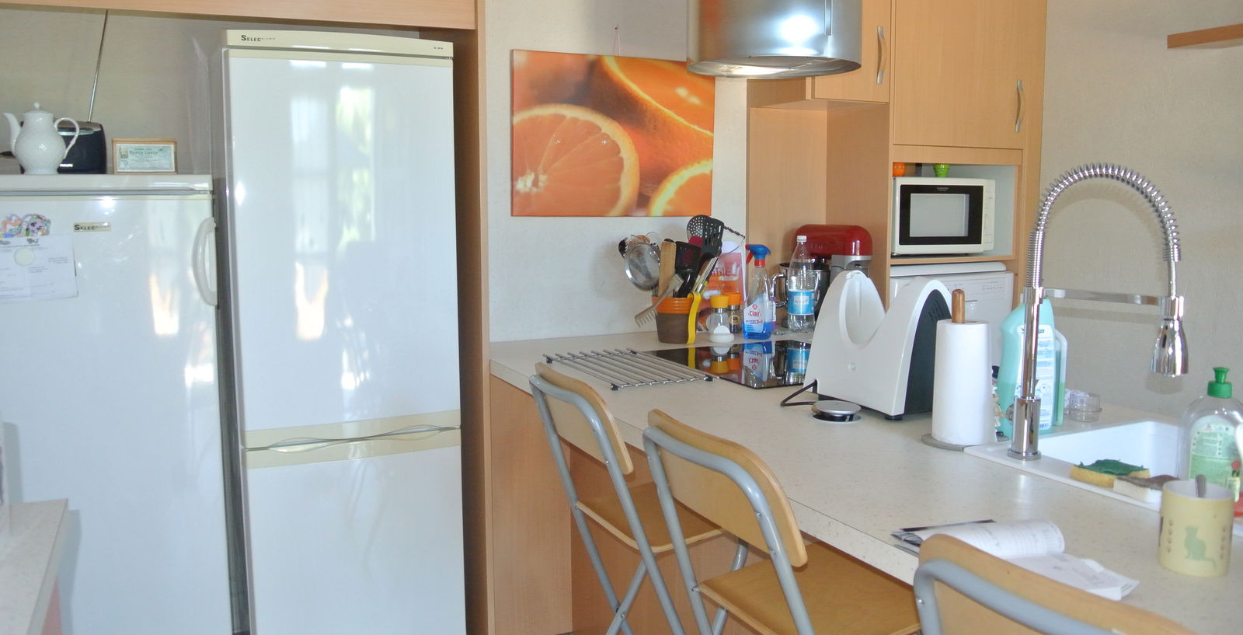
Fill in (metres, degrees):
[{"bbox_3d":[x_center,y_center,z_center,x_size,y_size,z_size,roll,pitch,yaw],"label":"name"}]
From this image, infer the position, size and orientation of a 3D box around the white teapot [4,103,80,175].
[{"bbox_3d":[-1.433,-0.439,2.304,0.178,0.176,0.115,-4,8,-29],"label":"white teapot"}]

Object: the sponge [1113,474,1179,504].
[{"bbox_3d":[0.756,0.238,1.312,0.065,0.027,0.095,-2,7,-13],"label":"sponge"}]

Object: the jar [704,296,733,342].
[{"bbox_3d":[0.301,0.000,2.873,0.080,0.142,0.080,0,7,0],"label":"jar"}]

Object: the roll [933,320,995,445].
[{"bbox_3d":[0.598,0.104,1.617,0.108,0.217,0.108,0,7,0],"label":"roll"}]

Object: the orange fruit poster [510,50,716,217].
[{"bbox_3d":[-0.015,-0.562,2.923,0.689,0.490,0.025,-3,8,-24],"label":"orange fruit poster"}]

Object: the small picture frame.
[{"bbox_3d":[-1.283,-0.428,2.515,0.151,0.101,0.020,-3,8,-24],"label":"small picture frame"}]

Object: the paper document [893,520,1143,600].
[{"bbox_3d":[0.461,0.273,1.094,0.193,0.032,0.258,-3,8,-24],"label":"paper document"}]

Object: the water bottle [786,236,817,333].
[{"bbox_3d":[0.599,-0.112,3.079,0.088,0.315,0.088,0,7,0],"label":"water bottle"}]

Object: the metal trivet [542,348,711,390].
[{"bbox_3d":[0.009,0.123,2.362,0.260,0.022,0.482,-3,8,-24],"label":"metal trivet"}]

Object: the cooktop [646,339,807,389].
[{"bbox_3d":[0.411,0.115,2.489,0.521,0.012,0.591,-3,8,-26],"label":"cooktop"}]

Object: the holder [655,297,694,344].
[{"bbox_3d":[0.163,0.004,2.864,0.120,0.137,0.120,0,7,0],"label":"holder"}]

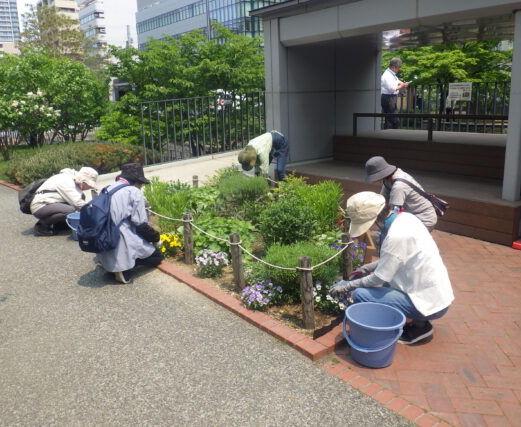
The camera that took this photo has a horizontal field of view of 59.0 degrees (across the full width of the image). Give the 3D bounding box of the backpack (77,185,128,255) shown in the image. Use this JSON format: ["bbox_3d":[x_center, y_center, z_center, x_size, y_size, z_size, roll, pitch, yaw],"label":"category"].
[{"bbox_3d":[-1.275,0.047,3.600,0.330,0.480,0.240,9,3,38],"label":"backpack"}]

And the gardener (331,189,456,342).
[{"bbox_3d":[0.787,0.302,2.768,0.720,0.860,0.500,1,14,12],"label":"gardener"}]

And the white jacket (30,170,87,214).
[{"bbox_3d":[-2.291,-0.238,5.220,0.640,0.500,0.480,-3,14,-5],"label":"white jacket"}]

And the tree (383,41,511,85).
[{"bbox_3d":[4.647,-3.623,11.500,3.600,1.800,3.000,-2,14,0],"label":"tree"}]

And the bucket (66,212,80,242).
[{"bbox_3d":[-1.984,0.145,5.051,0.300,0.250,0.300,-2,14,0],"label":"bucket"}]

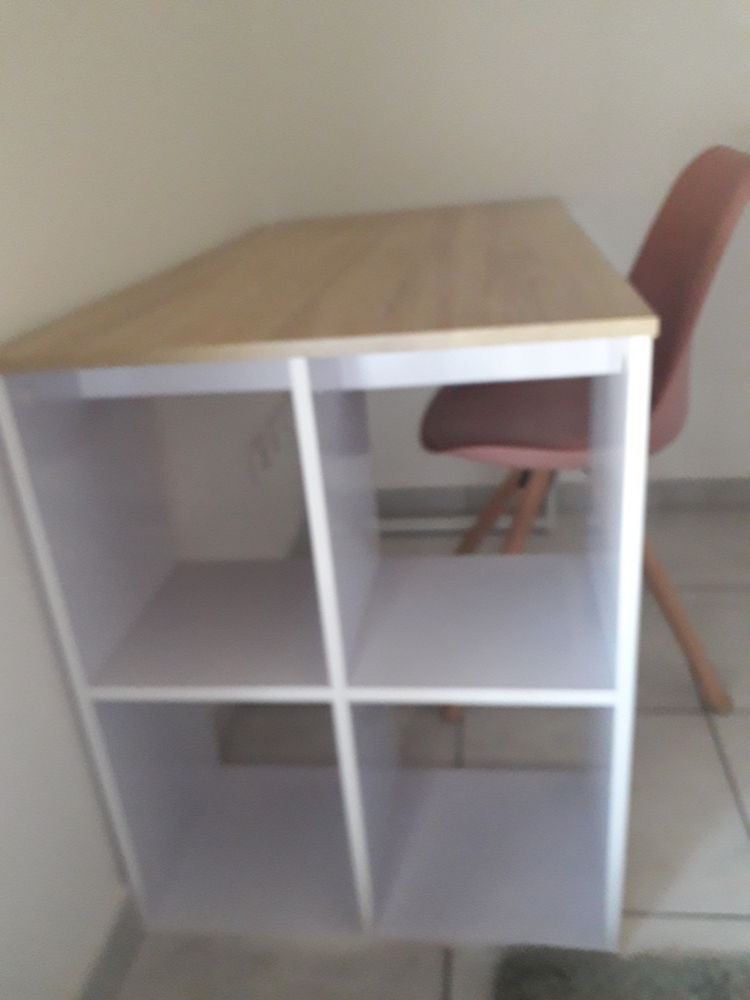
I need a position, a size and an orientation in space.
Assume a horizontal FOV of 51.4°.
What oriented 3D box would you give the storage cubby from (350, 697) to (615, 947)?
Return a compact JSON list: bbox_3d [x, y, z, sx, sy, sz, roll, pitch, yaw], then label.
[{"bbox_3d":[0.142,0.318,1.006,0.278,0.363,0.283,-2,24,9],"label":"storage cubby"}]

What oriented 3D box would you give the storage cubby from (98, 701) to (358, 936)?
[{"bbox_3d":[-0.146,0.326,1.051,0.280,0.363,0.283,-2,24,9],"label":"storage cubby"}]

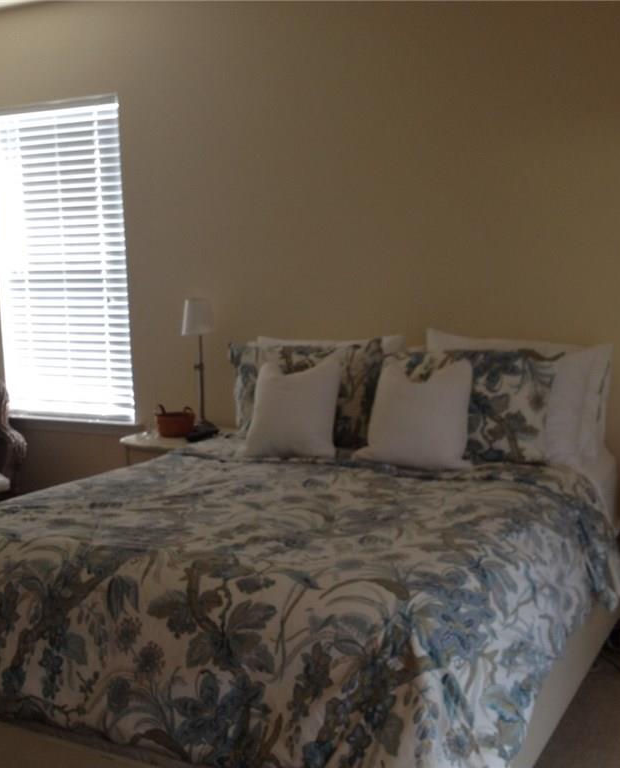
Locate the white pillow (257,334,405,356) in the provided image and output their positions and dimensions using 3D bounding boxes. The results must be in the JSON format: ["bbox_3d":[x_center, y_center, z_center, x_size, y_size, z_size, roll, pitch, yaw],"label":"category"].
[{"bbox_3d":[0.074,0.023,4.097,0.627,0.451,0.167,2,-7,27],"label":"white pillow"}]

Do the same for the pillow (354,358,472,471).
[{"bbox_3d":[0.367,0.100,3.702,0.412,0.402,0.147,2,-7,27],"label":"pillow"}]

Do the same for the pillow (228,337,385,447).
[{"bbox_3d":[-0.028,0.038,3.993,0.647,0.441,0.167,2,-7,27],"label":"pillow"}]

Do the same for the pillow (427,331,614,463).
[{"bbox_3d":[0.734,0.046,3.725,0.657,0.461,0.186,2,-7,27],"label":"pillow"}]

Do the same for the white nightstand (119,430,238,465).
[{"bbox_3d":[-0.563,0.594,4.447,0.451,0.730,0.358,2,8,27],"label":"white nightstand"}]

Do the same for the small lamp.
[{"bbox_3d":[-0.453,-0.056,4.271,0.157,0.583,0.157,-2,7,0],"label":"small lamp"}]

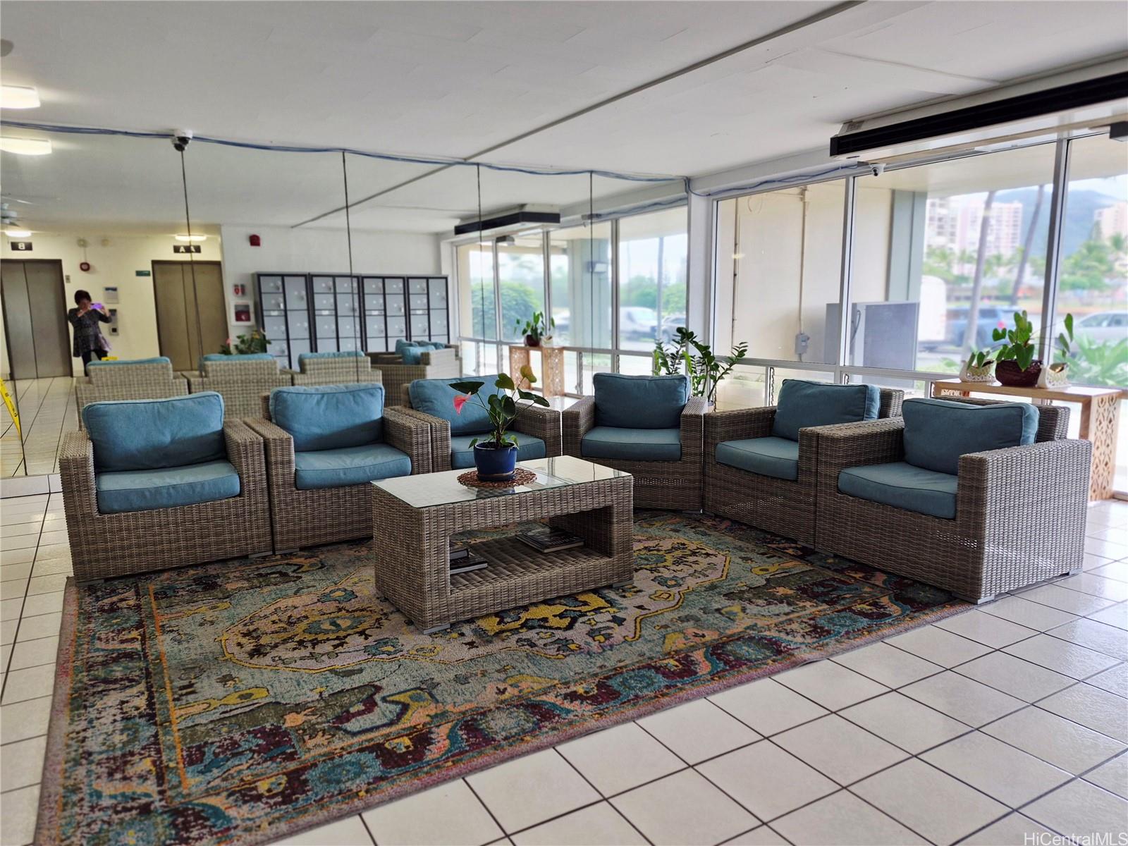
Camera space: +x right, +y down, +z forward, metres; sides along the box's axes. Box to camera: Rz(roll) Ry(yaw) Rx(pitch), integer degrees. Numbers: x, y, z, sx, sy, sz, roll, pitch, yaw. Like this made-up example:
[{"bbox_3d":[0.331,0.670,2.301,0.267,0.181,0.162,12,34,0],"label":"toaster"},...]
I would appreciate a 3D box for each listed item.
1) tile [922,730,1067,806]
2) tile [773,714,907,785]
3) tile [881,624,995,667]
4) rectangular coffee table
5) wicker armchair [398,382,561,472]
[{"bbox_3d":[1.275,1.024,2.221,0.302,0.012,0.302,-6,10,-29],"label":"tile"},{"bbox_3d":[0.845,1.001,2.301,0.299,0.010,0.299,-5,10,-28],"label":"tile"},{"bbox_3d":[1.563,0.930,3.128,0.309,0.010,0.300,-6,11,-31],"label":"tile"},{"bbox_3d":[-0.280,0.536,3.649,1.079,0.540,0.624,-5,10,-28],"label":"rectangular coffee table"},{"bbox_3d":[-0.629,0.165,5.313,0.953,0.833,0.806,-6,11,-31],"label":"wicker armchair"}]

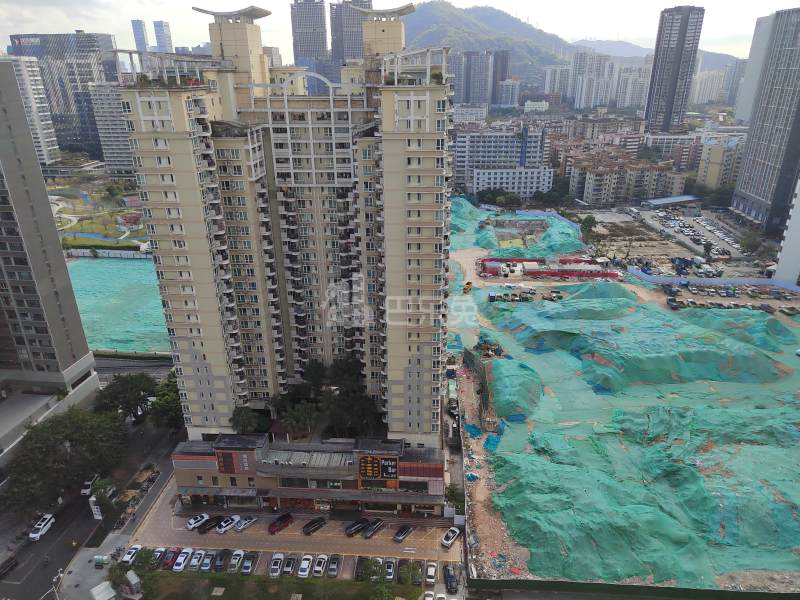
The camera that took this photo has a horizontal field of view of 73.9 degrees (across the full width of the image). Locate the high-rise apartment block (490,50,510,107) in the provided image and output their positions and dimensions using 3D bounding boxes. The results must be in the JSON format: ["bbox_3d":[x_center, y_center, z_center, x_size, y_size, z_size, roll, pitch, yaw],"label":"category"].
[{"bbox_3d":[133.744,-280.531,715.586,24.301,100.500,24.000,1,23,5],"label":"high-rise apartment block"}]

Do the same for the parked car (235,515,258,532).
[{"bbox_3d":[-30.739,44.418,106.362,4.550,1.480,1.800,-17,28,-34],"label":"parked car"}]

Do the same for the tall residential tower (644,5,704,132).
[{"bbox_3d":[261.930,-205.056,517.399,32.721,141.000,28.000,7,24,18],"label":"tall residential tower"}]

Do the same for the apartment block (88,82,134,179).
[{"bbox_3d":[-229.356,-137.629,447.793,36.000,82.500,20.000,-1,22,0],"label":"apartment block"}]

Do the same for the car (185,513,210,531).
[{"bbox_3d":[-40.656,44.359,106.844,4.550,1.480,1.800,-17,27,-34],"label":"car"}]

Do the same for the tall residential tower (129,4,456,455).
[{"bbox_3d":[-17.060,-15.550,117.480,54.500,86.200,44.000,1,23,4],"label":"tall residential tower"}]

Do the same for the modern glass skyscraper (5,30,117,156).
[{"bbox_3d":[-357.180,-223.500,589.900,96.000,128.000,32.000,1,23,5],"label":"modern glass skyscraper"}]

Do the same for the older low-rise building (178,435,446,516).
[{"bbox_3d":[-17.986,36.412,110.477,53.500,12.800,8.800,0,22,3],"label":"older low-rise building"}]

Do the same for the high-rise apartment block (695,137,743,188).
[{"bbox_3d":[227.929,-92.651,382.053,24.827,37.500,18.000,8,24,20],"label":"high-rise apartment block"}]

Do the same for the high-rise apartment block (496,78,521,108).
[{"bbox_3d":[135.414,-252.491,671.890,27.252,46.000,22.000,1,23,5],"label":"high-rise apartment block"}]

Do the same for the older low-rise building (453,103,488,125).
[{"bbox_3d":[82.043,-213.903,620.270,38.663,27.500,18.000,0,22,2],"label":"older low-rise building"}]

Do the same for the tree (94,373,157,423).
[{"bbox_3d":[-72.330,26.632,140.201,14.800,9.400,13.200,-1,22,0],"label":"tree"}]

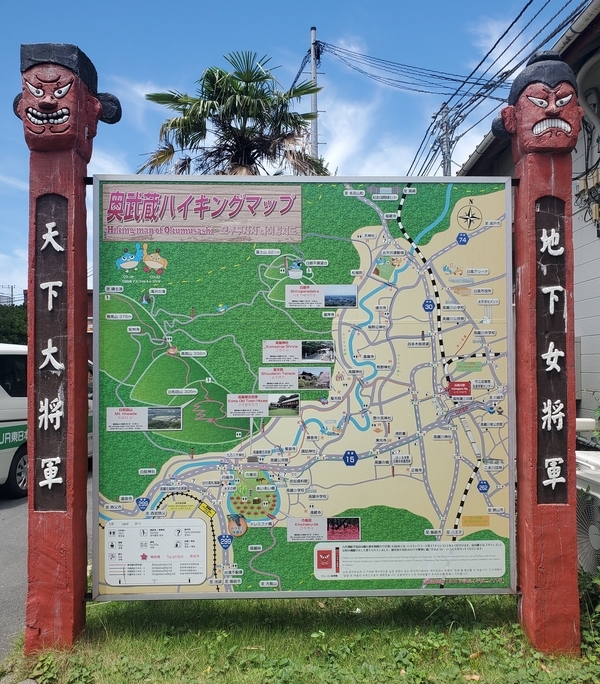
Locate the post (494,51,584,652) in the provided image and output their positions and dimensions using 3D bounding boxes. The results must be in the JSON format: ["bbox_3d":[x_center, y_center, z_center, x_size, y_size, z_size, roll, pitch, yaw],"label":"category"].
[{"bbox_3d":[1.263,0.039,3.114,0.460,3.055,0.330,0,-1,-1],"label":"post"}]

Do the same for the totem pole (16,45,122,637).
[{"bbox_3d":[-1.207,0.039,3.064,0.550,3.053,0.320,0,-1,-1],"label":"totem pole"}]

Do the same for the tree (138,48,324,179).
[{"bbox_3d":[-0.855,-1.095,8.152,2.550,5.766,2.450,0,-1,0],"label":"tree"}]

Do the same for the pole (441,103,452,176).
[{"bbox_3d":[5.141,-3.198,20.915,0.380,10.345,0.380,0,-1,0],"label":"pole"}]

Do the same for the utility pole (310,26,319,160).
[{"bbox_3d":[0.376,-3.118,15.417,0.260,10.041,0.260,0,-1,0],"label":"utility pole"}]

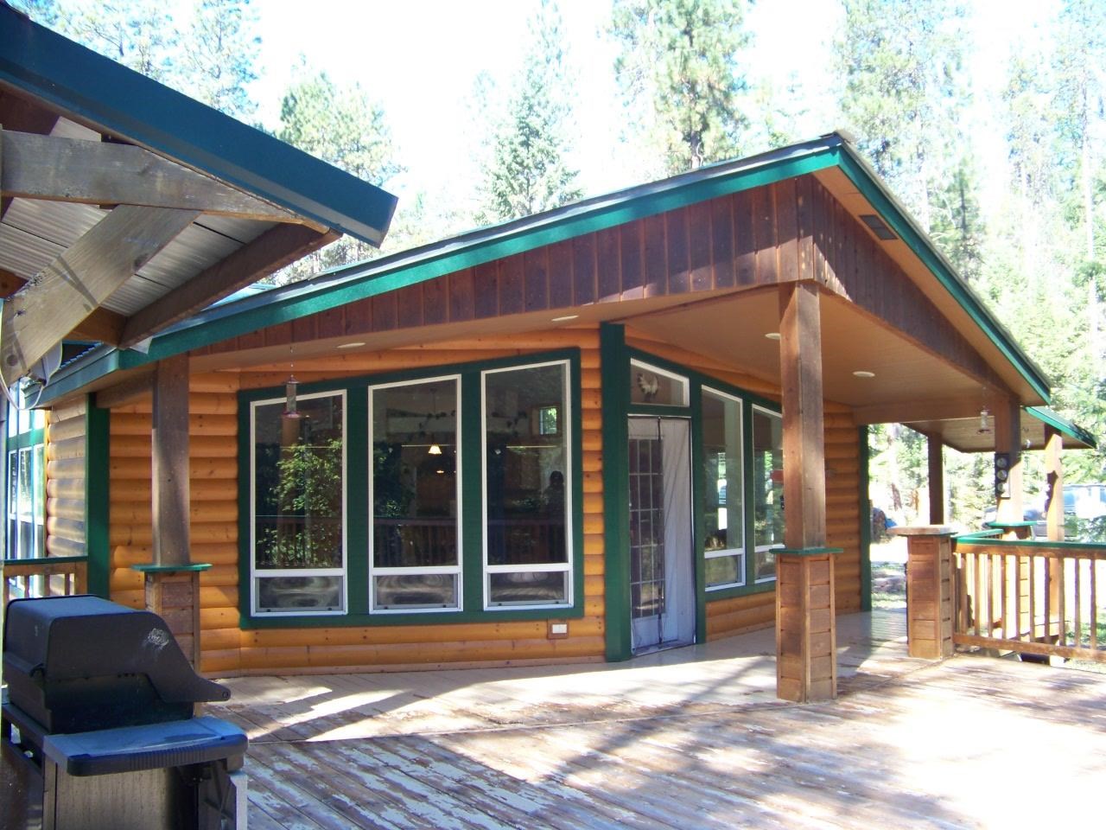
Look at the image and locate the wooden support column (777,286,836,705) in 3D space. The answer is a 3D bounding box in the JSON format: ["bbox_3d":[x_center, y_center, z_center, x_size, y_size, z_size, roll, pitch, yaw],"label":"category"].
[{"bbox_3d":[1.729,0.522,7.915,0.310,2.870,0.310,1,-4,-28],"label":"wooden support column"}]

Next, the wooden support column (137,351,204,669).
[{"bbox_3d":[-2.342,0.767,7.059,0.320,2.380,0.320,1,-4,-29],"label":"wooden support column"}]

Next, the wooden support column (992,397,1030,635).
[{"bbox_3d":[4.460,0.930,11.201,0.300,2.300,0.300,1,-4,-28],"label":"wooden support column"}]

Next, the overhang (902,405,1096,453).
[{"bbox_3d":[5.111,0.121,13.685,1.500,0.620,2.120,1,-4,-28],"label":"overhang"}]

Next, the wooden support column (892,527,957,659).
[{"bbox_3d":[3.076,1.466,9.509,0.380,1.070,0.380,-3,-4,38],"label":"wooden support column"}]

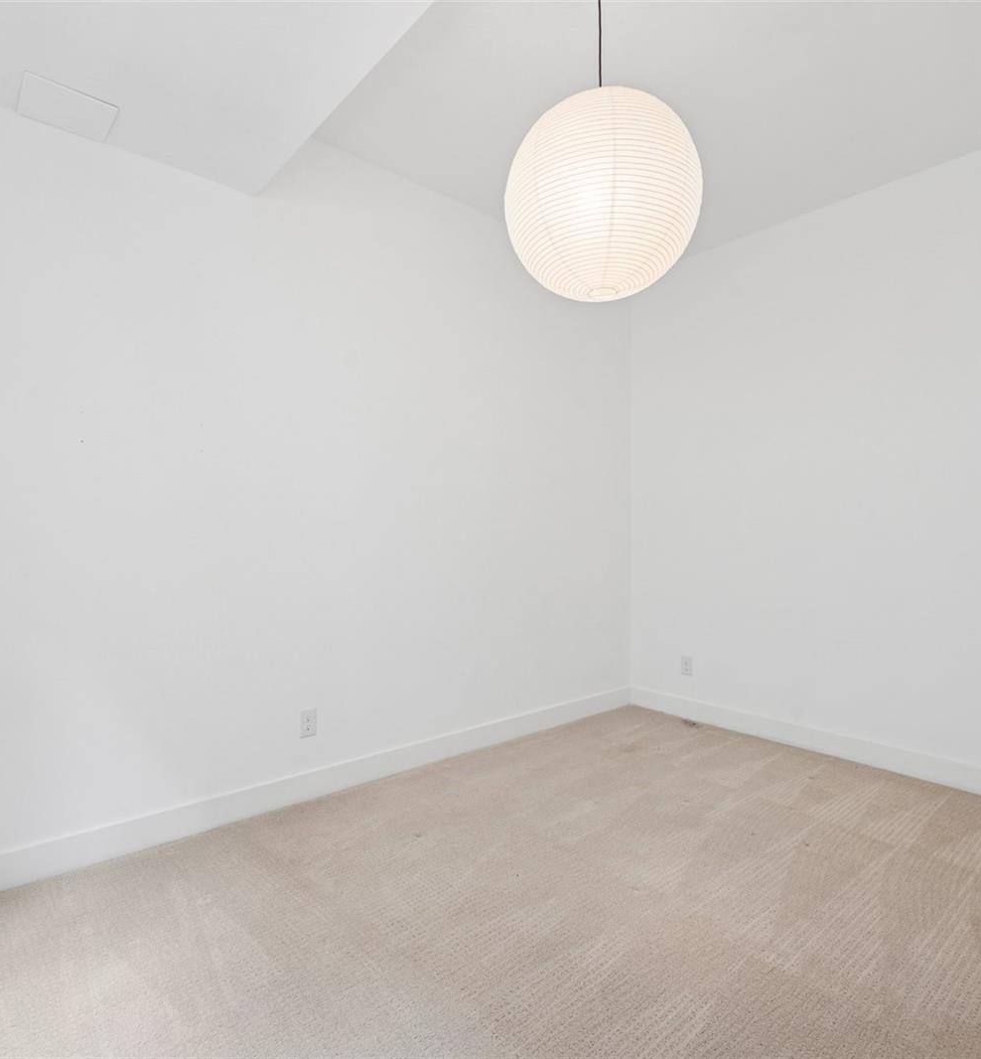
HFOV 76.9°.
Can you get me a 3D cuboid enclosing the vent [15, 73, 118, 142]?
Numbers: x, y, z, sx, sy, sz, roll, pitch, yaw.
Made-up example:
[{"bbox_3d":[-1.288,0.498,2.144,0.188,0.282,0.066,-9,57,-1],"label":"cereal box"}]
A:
[{"bbox_3d":[-1.339,-1.322,1.957,0.242,0.020,0.235,1,-1,-41],"label":"vent"}]

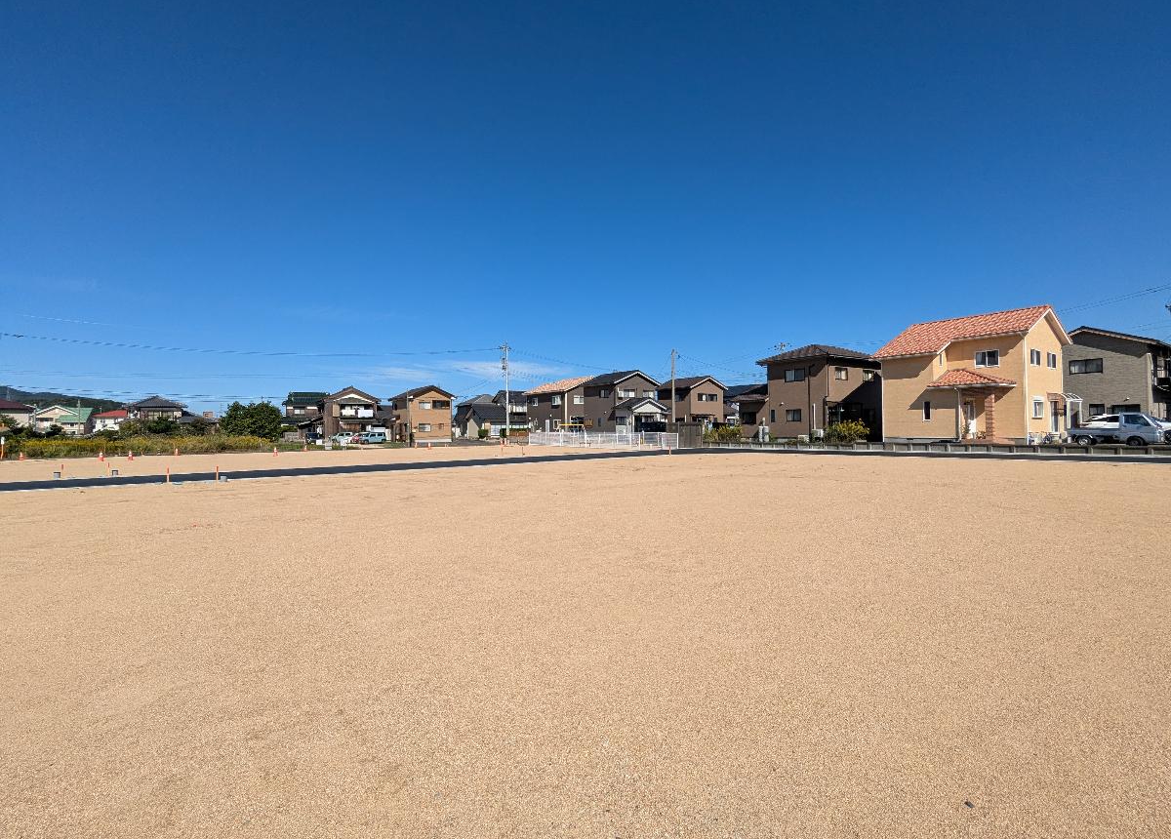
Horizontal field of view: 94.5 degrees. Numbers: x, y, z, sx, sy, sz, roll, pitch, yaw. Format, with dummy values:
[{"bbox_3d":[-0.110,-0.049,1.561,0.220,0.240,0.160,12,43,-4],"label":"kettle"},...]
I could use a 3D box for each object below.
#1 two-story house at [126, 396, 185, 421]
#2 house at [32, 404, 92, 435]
[{"bbox_3d":[-77.647,0.000,98.000,7.800,8.200,7.000,-1,-1,-25],"label":"two-story house"},{"bbox_3d":[-140.946,0.526,146.000,11.000,9.000,9.000,-1,-1,-29],"label":"house"}]

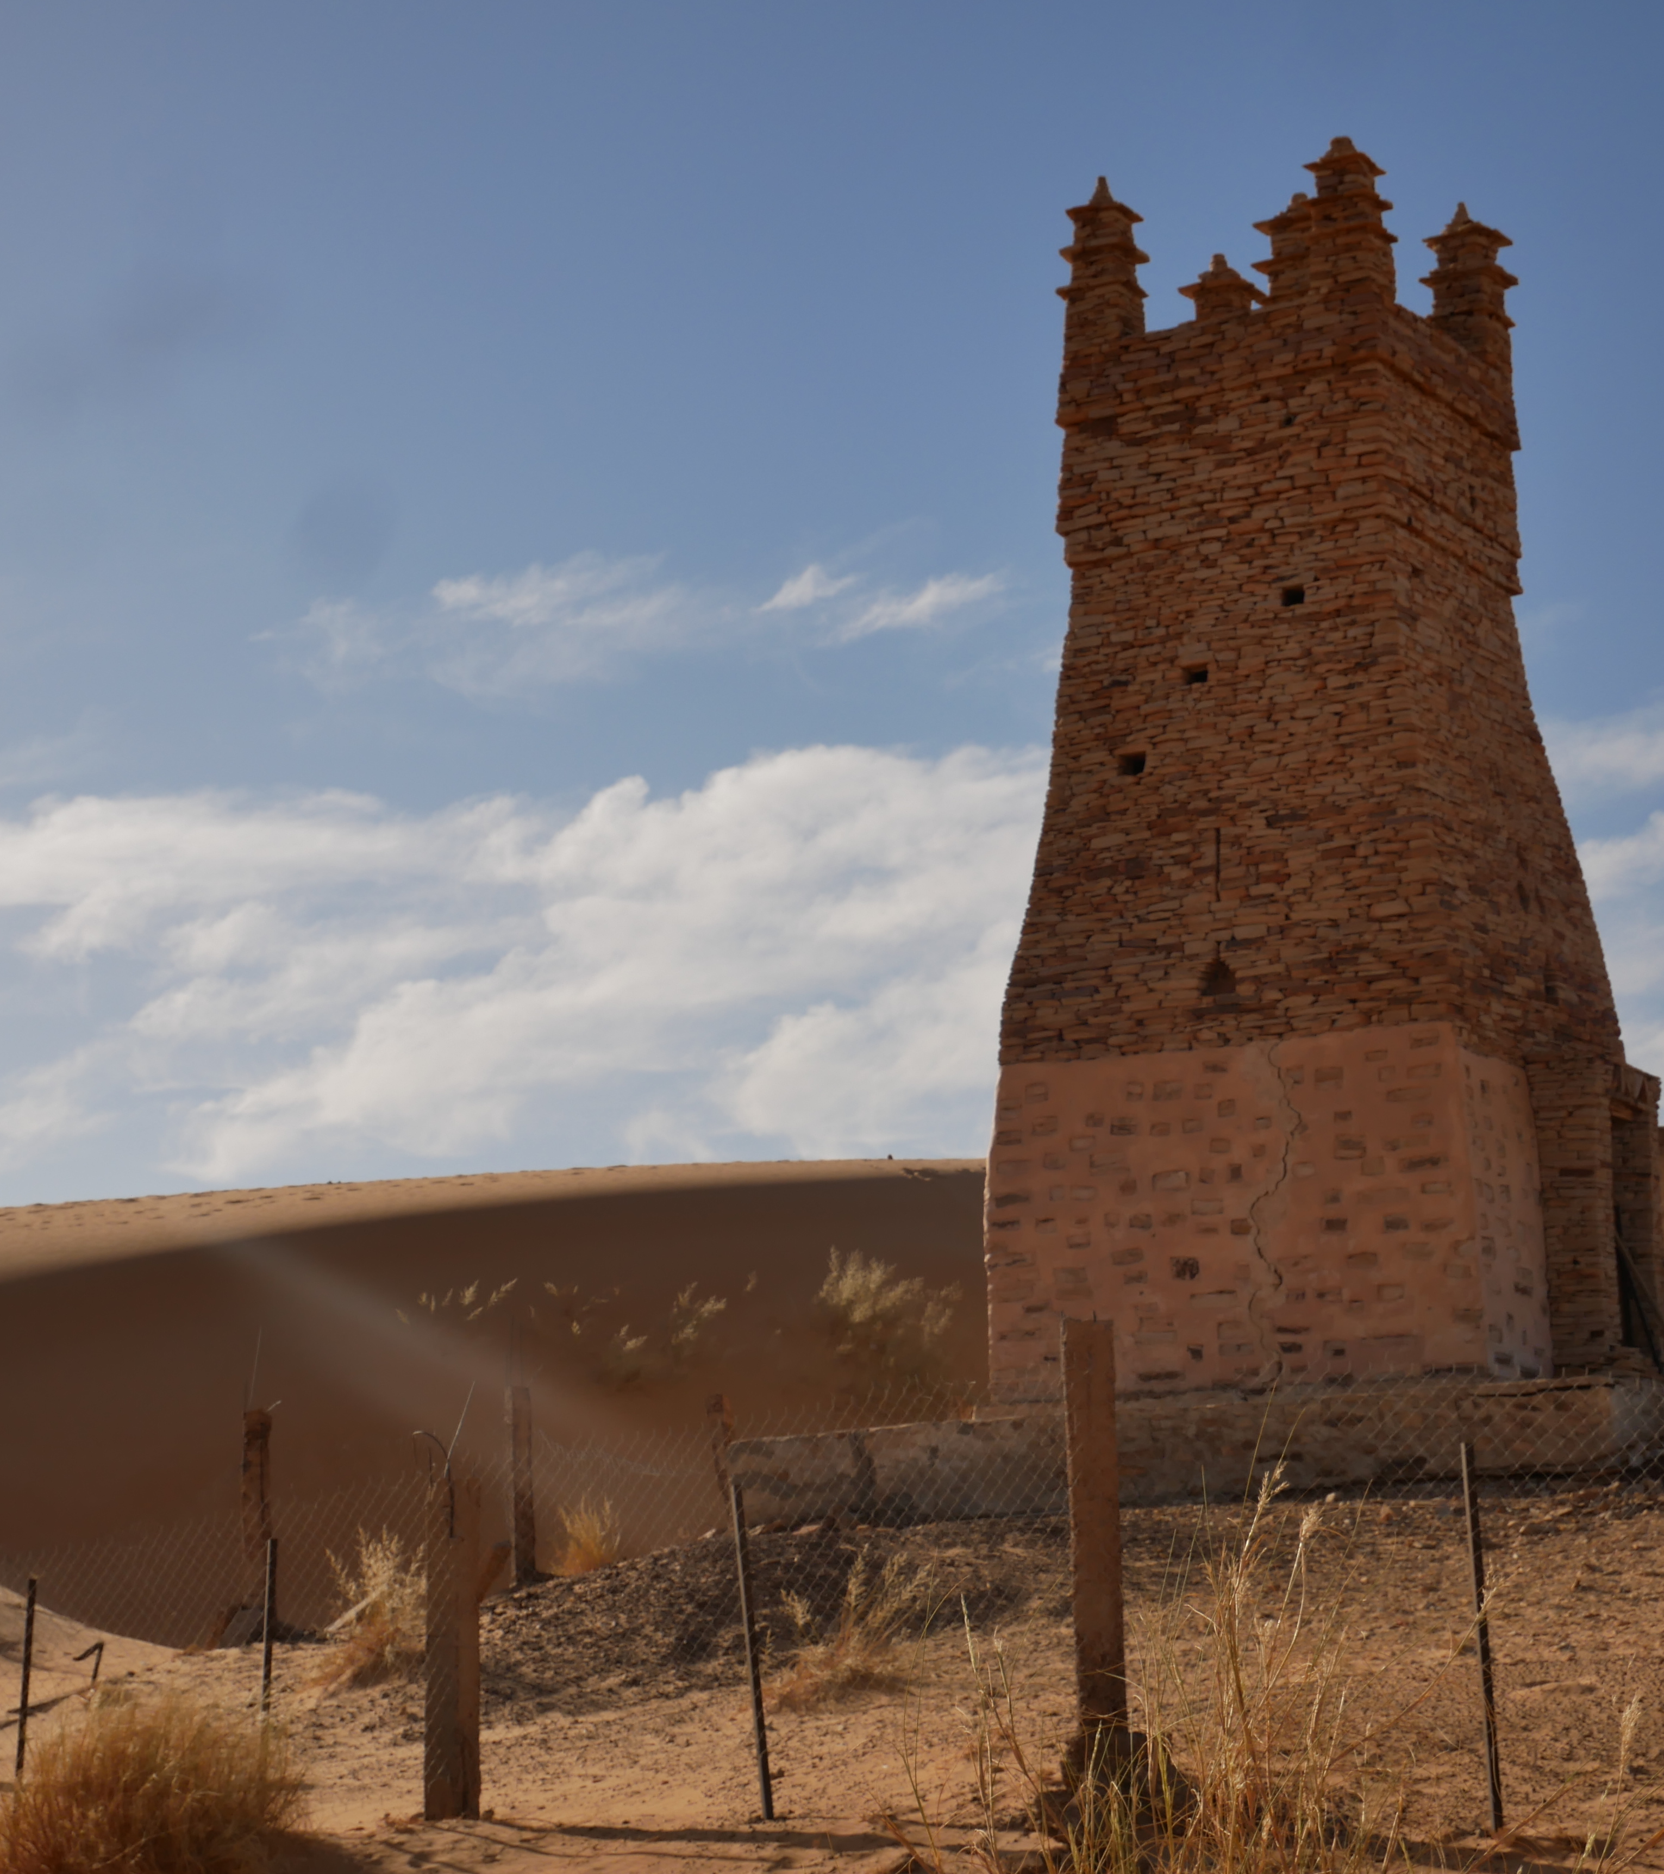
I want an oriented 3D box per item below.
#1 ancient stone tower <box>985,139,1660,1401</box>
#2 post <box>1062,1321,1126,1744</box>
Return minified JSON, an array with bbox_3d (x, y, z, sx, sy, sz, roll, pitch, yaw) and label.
[{"bbox_3d":[3.650,-1.093,28.915,3.943,8.978,3.800,-7,-10,29],"label":"ancient stone tower"},{"bbox_3d":[0.861,1.931,12.604,0.145,1.385,0.145,-1,-9,-5],"label":"post"}]

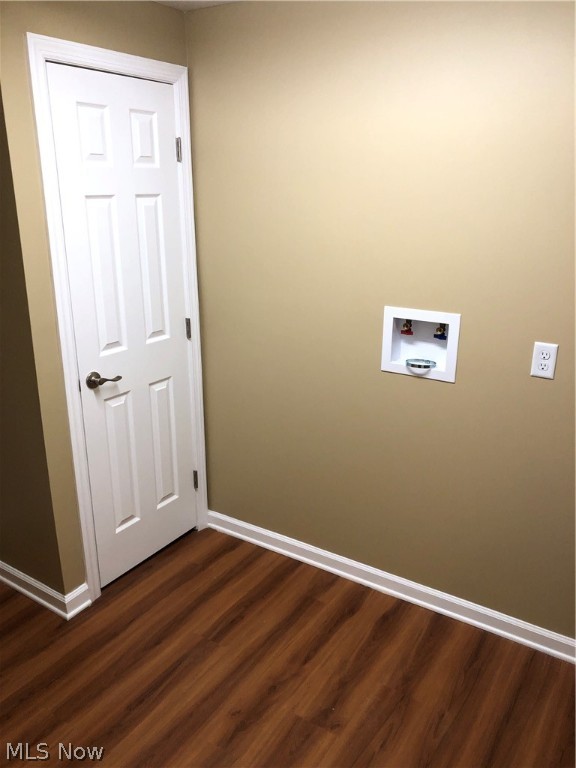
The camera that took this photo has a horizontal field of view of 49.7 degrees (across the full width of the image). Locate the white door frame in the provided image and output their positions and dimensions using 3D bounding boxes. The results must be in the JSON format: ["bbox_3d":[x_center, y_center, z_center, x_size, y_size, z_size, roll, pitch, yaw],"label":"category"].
[{"bbox_3d":[-0.650,-0.200,2.579,0.090,2.103,0.728,11,20,32],"label":"white door frame"}]

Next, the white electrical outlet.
[{"bbox_3d":[0.848,-0.076,2.052,0.073,0.116,0.012,11,20,32],"label":"white electrical outlet"}]

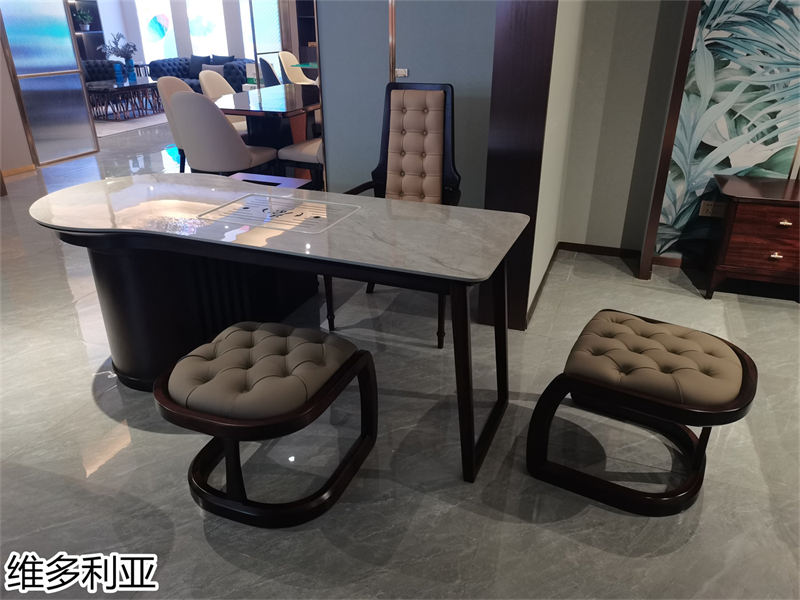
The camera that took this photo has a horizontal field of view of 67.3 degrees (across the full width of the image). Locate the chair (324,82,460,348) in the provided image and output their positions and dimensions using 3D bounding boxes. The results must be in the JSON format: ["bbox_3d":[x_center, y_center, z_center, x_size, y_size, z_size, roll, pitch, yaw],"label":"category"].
[{"bbox_3d":[0.015,-0.410,2.780,0.585,1.084,0.585,8,26,18],"label":"chair"}]

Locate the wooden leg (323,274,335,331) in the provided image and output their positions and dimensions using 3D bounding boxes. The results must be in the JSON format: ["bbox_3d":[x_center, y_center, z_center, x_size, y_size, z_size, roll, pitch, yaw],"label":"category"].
[{"bbox_3d":[-0.333,-0.040,2.795,0.040,0.400,0.040,8,26,16],"label":"wooden leg"}]

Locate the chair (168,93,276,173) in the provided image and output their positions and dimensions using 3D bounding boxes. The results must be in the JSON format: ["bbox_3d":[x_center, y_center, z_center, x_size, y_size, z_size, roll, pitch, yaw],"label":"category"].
[{"bbox_3d":[-1.307,-1.095,4.502,0.520,0.900,0.620,10,27,22],"label":"chair"}]

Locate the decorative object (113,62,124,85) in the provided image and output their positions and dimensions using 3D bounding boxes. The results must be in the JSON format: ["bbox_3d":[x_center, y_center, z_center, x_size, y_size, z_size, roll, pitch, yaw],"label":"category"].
[{"bbox_3d":[-4.555,-3.662,9.707,0.150,0.290,0.150,-12,27,-23],"label":"decorative object"}]

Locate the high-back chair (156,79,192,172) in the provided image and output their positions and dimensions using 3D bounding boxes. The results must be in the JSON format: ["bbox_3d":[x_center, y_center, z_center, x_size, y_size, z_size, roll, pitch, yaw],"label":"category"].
[{"bbox_3d":[-1.727,-1.475,5.301,0.580,0.900,0.520,11,27,22],"label":"high-back chair"}]

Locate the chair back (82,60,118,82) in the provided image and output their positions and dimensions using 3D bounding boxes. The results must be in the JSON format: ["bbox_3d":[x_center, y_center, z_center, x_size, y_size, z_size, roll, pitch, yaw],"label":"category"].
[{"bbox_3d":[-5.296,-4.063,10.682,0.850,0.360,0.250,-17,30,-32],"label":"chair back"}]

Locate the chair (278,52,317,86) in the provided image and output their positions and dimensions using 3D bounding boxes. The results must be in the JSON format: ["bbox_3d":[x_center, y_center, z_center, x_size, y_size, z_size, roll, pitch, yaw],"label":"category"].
[{"bbox_3d":[-1.647,-3.578,9.911,0.600,0.900,0.520,15,29,30],"label":"chair"}]

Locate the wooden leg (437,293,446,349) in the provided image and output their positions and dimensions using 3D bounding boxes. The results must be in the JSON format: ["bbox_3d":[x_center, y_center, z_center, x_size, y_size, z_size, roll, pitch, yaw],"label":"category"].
[{"bbox_3d":[0.196,0.030,2.640,0.040,0.400,0.040,8,26,16],"label":"wooden leg"}]

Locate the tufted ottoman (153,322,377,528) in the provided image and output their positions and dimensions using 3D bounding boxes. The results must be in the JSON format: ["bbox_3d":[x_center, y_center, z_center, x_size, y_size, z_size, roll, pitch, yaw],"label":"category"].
[{"bbox_3d":[-0.396,0.352,1.884,0.521,0.450,0.565,10,26,20],"label":"tufted ottoman"}]

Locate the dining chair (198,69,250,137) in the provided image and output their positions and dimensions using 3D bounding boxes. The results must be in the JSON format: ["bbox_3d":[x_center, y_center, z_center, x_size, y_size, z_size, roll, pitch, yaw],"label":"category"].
[{"bbox_3d":[-1.617,-1.791,6.022,0.600,0.900,0.520,9,26,20],"label":"dining chair"}]

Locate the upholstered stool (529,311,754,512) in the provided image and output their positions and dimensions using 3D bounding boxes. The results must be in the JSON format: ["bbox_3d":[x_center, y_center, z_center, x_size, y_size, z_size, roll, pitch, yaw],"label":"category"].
[{"bbox_3d":[0.769,0.333,1.918,0.545,0.450,0.521,16,29,32],"label":"upholstered stool"}]

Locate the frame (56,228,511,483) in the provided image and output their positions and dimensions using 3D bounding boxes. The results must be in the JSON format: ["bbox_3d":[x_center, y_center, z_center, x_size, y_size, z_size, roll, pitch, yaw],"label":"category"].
[{"bbox_3d":[-0.486,0.025,2.292,1.782,0.705,0.718,9,26,20],"label":"frame"}]

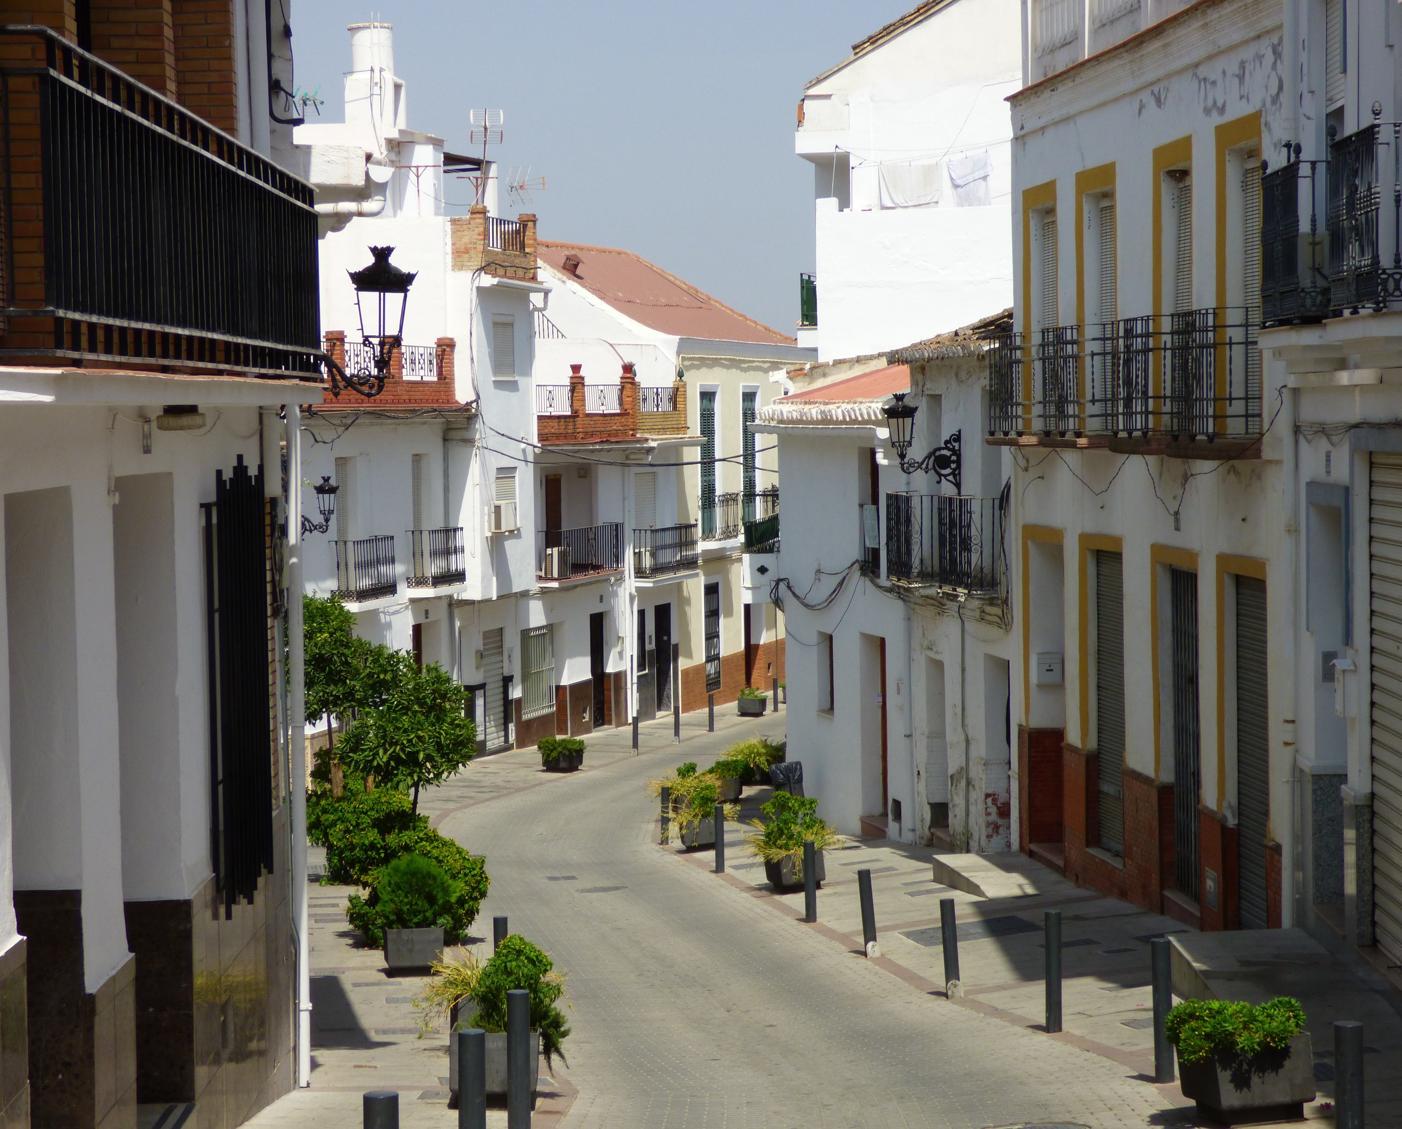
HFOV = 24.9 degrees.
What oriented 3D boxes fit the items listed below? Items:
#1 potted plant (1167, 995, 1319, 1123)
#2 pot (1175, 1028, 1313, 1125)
[{"bbox_3d":[2.699,2.423,15.747,0.510,0.540,0.780,-3,-1,-6],"label":"potted plant"},{"bbox_3d":[2.722,2.487,15.748,0.465,0.410,0.750,-3,-1,-6],"label":"pot"}]

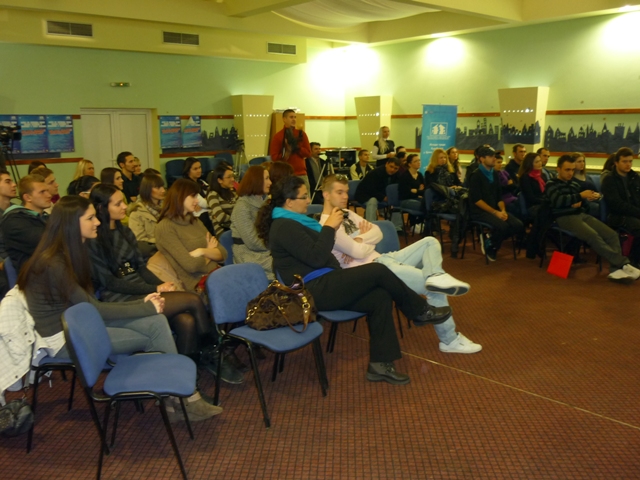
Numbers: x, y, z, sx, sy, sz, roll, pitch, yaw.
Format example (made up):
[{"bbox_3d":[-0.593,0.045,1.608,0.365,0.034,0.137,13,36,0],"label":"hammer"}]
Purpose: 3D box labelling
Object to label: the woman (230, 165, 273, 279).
[{"bbox_3d":[-0.319,0.086,4.797,0.820,1.320,0.500,3,11,17],"label":"woman"}]

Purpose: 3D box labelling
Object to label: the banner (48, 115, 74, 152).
[{"bbox_3d":[-5.842,-2.384,13.750,0.594,0.841,0.020,-9,14,-39],"label":"banner"}]

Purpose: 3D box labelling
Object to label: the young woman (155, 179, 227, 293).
[{"bbox_3d":[-0.689,0.232,4.143,0.780,1.280,0.500,4,11,21],"label":"young woman"}]

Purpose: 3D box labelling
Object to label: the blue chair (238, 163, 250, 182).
[{"bbox_3d":[-1.567,-1.212,13.201,0.530,0.820,0.560,-11,15,-44],"label":"blue chair"}]

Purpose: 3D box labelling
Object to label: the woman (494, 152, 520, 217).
[{"bbox_3d":[2.441,-0.469,7.900,0.780,1.260,0.480,10,15,44],"label":"woman"}]

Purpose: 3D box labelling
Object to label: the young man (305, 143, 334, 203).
[{"bbox_3d":[-0.030,-0.940,10.201,0.560,1.350,0.820,-9,13,-38],"label":"young man"}]

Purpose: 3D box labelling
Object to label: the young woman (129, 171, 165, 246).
[{"bbox_3d":[-1.149,0.105,4.780,0.820,1.250,0.500,4,12,25],"label":"young woman"}]

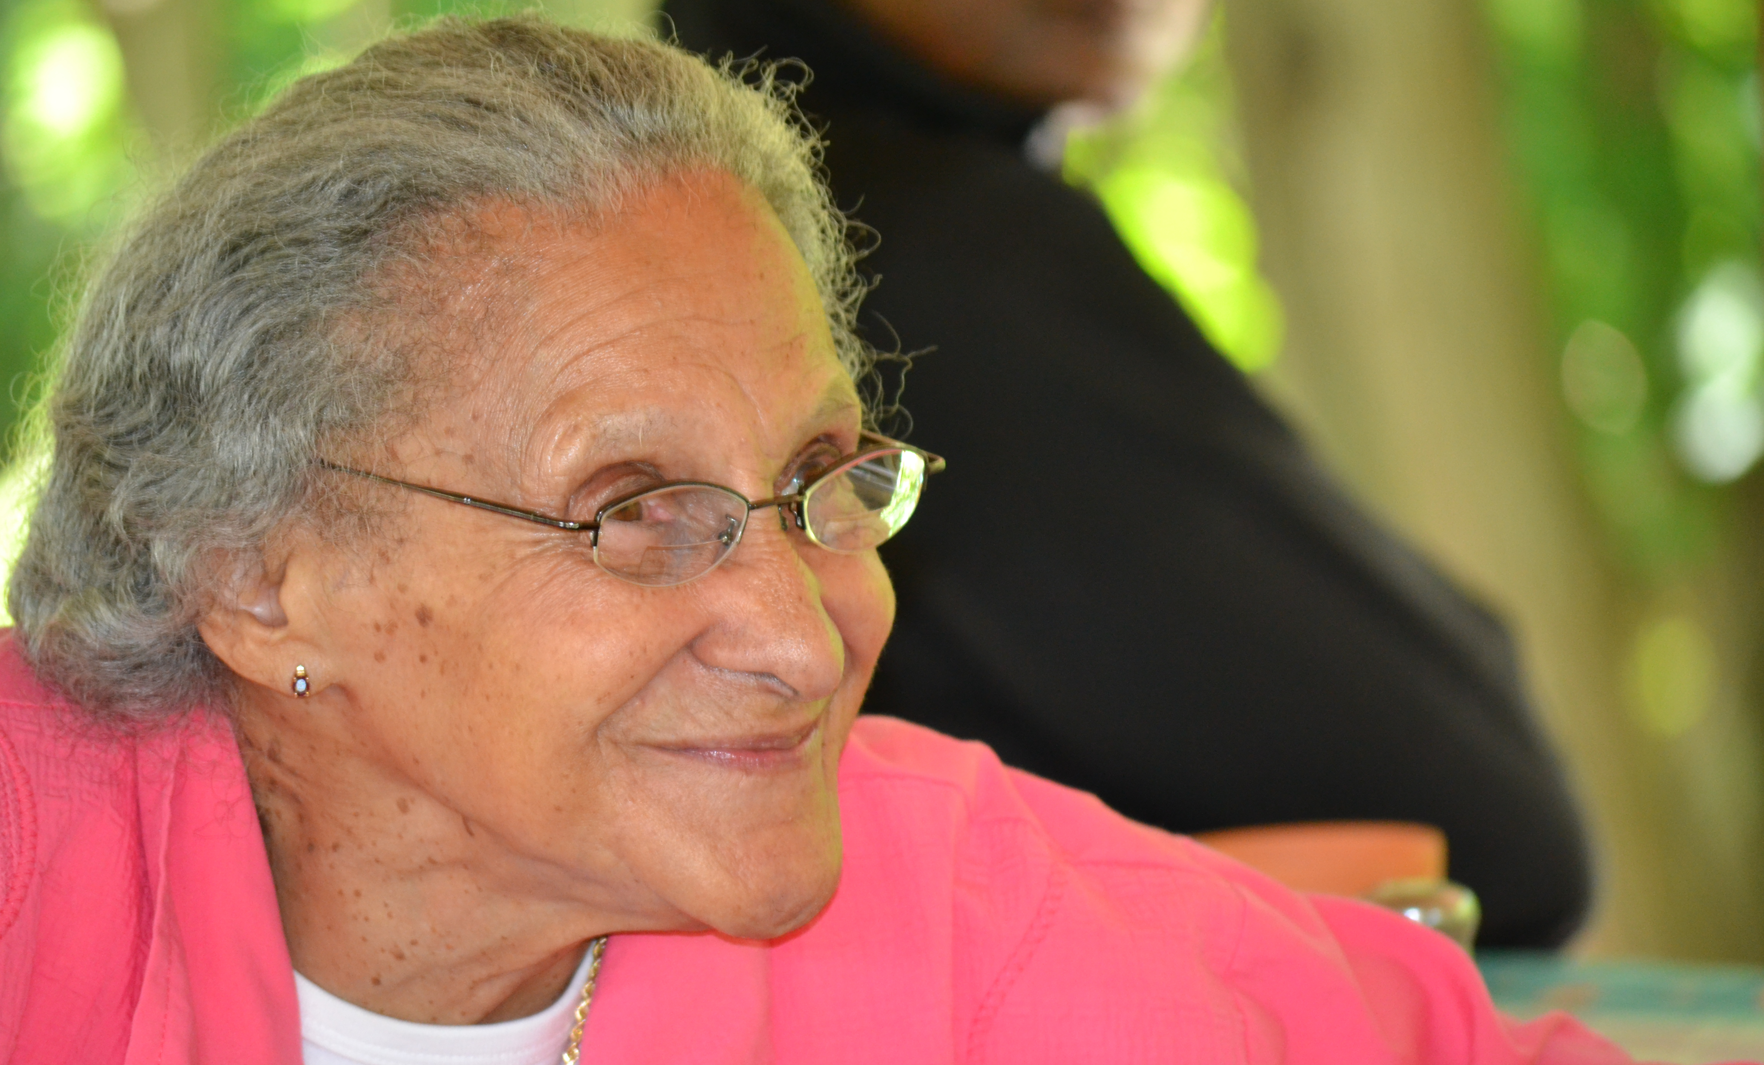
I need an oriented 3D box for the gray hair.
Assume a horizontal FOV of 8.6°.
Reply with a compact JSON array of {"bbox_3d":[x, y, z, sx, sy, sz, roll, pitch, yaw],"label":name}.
[{"bbox_3d":[-0.107,-0.039,2.850,0.198,0.176,0.175,8,10,40],"label":"gray hair"}]

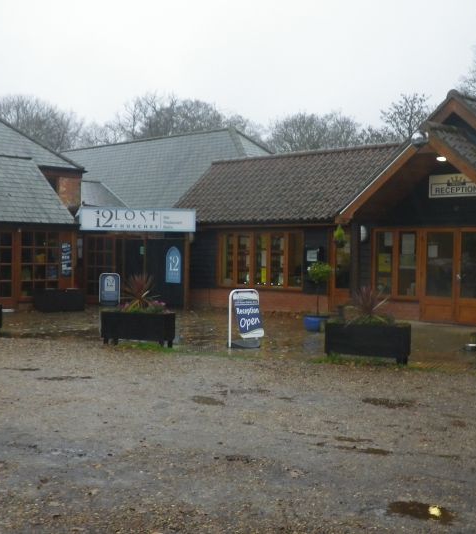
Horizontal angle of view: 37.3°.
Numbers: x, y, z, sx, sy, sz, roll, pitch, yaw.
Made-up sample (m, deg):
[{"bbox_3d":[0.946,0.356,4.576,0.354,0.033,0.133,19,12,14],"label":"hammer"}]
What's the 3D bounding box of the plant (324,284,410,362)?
[{"bbox_3d":[2.000,0.860,10.803,1.170,1.090,0.500,2,1,25],"label":"plant"}]

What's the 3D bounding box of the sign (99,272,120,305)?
[{"bbox_3d":[-3.900,0.685,21.400,0.620,1.040,0.450,1,1,-7],"label":"sign"}]

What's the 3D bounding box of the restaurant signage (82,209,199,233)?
[{"bbox_3d":[-2.920,-1.370,20.600,3.380,0.670,0.140,1,1,-7],"label":"restaurant signage"}]

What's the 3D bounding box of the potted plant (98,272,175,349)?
[{"bbox_3d":[-1.698,0.713,12.050,1.100,1.190,0.500,1,1,15],"label":"potted plant"}]

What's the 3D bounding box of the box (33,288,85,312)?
[{"bbox_3d":[-5.020,0.950,20.000,1.200,0.640,0.560,0,1,-28],"label":"box"}]

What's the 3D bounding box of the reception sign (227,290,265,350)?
[{"bbox_3d":[0.119,0.856,11.843,0.590,0.980,0.360,0,1,-25],"label":"reception sign"}]

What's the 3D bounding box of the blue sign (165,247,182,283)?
[{"bbox_3d":[-1.898,-0.059,20.604,0.620,1.080,0.040,2,2,42],"label":"blue sign"}]

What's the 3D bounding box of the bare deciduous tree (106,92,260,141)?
[{"bbox_3d":[-4.201,-6.739,54.858,12.500,14.000,10.000,1,1,0],"label":"bare deciduous tree"}]

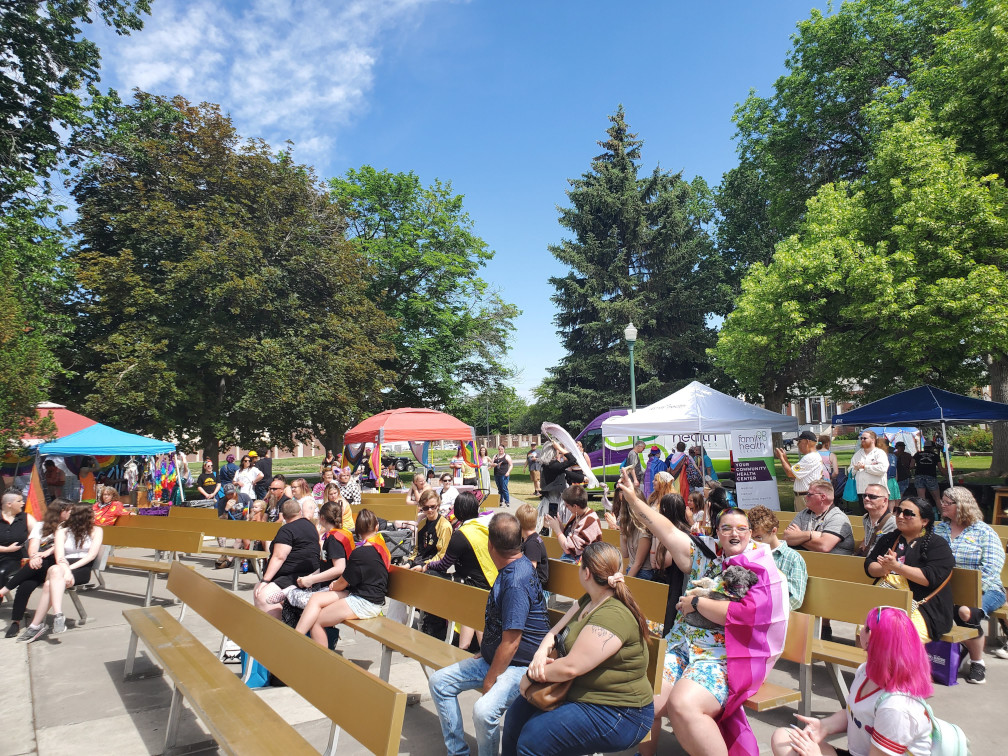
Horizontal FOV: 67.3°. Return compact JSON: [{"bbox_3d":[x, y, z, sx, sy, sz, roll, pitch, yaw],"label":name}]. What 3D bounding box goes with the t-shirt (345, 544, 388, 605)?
[{"bbox_3d":[-1.093,1.562,6.020,0.280,0.480,0.390,-4,-5,14],"label":"t-shirt"}]

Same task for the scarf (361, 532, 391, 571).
[{"bbox_3d":[-1.023,1.370,5.980,0.220,0.310,0.330,1,-5,-22],"label":"scarf"}]

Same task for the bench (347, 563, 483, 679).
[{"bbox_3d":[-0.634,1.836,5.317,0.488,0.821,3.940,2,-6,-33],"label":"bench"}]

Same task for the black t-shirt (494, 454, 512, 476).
[{"bbox_3d":[-0.033,2.392,20.700,0.450,0.620,0.300,-4,-6,27],"label":"black t-shirt"}]

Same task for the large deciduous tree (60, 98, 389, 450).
[{"bbox_3d":[-13.463,-4.207,36.998,15.200,19.000,15.200,-2,-5,0],"label":"large deciduous tree"}]

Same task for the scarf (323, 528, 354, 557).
[{"bbox_3d":[-1.445,1.462,6.650,0.220,0.290,0.340,1,-5,-22],"label":"scarf"}]

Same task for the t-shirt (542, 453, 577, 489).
[{"bbox_3d":[1.012,1.686,13.800,0.500,0.620,0.360,-5,-6,30],"label":"t-shirt"}]

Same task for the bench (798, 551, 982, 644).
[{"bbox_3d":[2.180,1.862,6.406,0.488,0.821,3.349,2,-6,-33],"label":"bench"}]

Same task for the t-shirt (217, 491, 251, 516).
[{"bbox_3d":[-4.270,2.076,11.950,0.500,0.520,0.320,-4,-6,27],"label":"t-shirt"}]

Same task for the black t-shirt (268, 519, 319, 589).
[{"bbox_3d":[-1.859,1.549,6.720,0.380,0.660,0.520,-2,-5,6],"label":"black t-shirt"}]

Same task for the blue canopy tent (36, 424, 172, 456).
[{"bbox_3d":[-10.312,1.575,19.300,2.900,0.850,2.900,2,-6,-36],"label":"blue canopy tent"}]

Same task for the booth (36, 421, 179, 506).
[{"bbox_3d":[-8.801,2.284,16.520,2.950,2.580,2.950,1,-6,-33],"label":"booth"}]

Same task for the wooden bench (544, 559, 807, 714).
[{"bbox_3d":[0.300,1.849,5.879,0.460,0.820,4.800,0,-6,-29],"label":"wooden bench"}]

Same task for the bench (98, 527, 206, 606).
[{"bbox_3d":[-5.152,2.256,9.417,4.100,0.785,0.500,-5,-6,33],"label":"bench"}]

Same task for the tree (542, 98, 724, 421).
[{"bbox_3d":[6.631,-4.517,40.000,9.200,20.000,9.000,-1,-5,0],"label":"tree"}]

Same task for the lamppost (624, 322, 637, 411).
[{"bbox_3d":[3.506,0.941,20.086,0.380,4.850,0.380,1,-6,-32],"label":"lamppost"}]

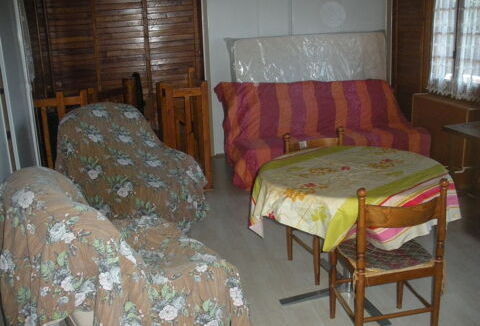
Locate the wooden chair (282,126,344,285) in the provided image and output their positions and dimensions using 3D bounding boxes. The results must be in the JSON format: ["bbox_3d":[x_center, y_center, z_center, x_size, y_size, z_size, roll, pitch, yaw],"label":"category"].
[{"bbox_3d":[0.562,0.253,3.041,0.430,0.866,0.430,-9,17,-20],"label":"wooden chair"}]

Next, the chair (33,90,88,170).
[{"bbox_3d":[-1.559,-0.148,4.536,0.460,1.000,0.460,-5,16,-9],"label":"chair"}]

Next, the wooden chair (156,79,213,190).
[{"bbox_3d":[-0.544,-0.288,4.780,0.480,1.040,0.440,-5,16,-9],"label":"wooden chair"}]

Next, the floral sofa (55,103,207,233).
[{"bbox_3d":[-0.829,0.033,3.860,0.860,0.960,0.820,11,21,39],"label":"floral sofa"}]

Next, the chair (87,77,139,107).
[{"bbox_3d":[-1.233,-0.255,4.853,0.460,1.020,0.460,-10,18,-23],"label":"chair"}]

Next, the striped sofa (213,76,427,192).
[{"bbox_3d":[0.848,-0.382,5.095,1.960,0.920,0.950,-6,16,-10],"label":"striped sofa"}]

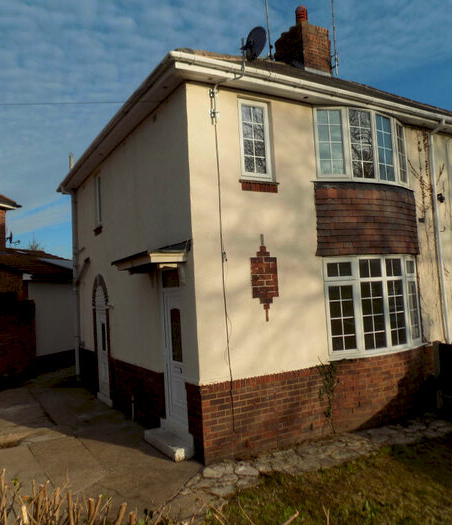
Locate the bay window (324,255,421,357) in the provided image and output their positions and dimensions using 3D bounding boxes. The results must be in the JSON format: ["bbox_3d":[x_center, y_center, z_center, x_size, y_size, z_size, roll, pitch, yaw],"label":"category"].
[{"bbox_3d":[2.612,0.705,7.814,2.318,1.647,0.346,-1,-4,-30],"label":"bay window"}]

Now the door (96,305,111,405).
[{"bbox_3d":[-2.765,2.072,10.552,0.081,2.084,0.925,-1,-4,-30],"label":"door"}]

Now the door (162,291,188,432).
[{"bbox_3d":[-0.701,1.361,6.686,0.071,1.948,0.806,-1,-4,-31],"label":"door"}]

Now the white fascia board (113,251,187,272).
[{"bbox_3d":[-1.200,0.013,7.068,0.590,0.173,1.708,-1,-4,-30],"label":"white fascia board"}]

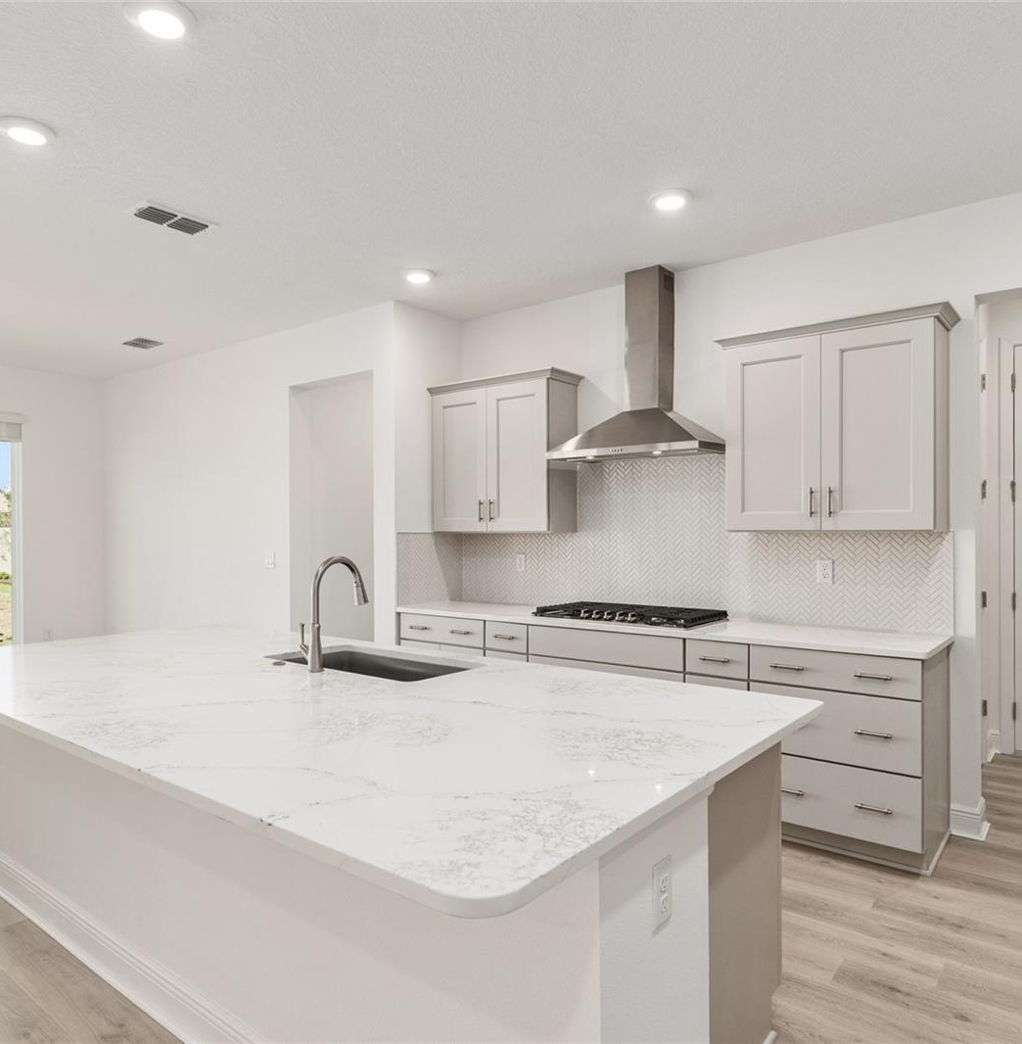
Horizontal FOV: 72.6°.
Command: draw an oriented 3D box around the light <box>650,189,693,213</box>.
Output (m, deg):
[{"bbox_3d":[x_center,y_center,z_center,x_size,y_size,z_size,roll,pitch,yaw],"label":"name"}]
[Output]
[{"bbox_3d":[0.725,-1.443,3.154,0.190,0.025,0.190,0,-1,0],"label":"light"}]

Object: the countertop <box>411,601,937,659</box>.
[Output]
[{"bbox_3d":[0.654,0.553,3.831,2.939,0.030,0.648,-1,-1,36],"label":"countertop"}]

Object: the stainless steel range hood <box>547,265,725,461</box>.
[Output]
[{"bbox_3d":[0.705,-0.901,3.915,0.904,1.085,0.486,-1,-1,36],"label":"stainless steel range hood"}]

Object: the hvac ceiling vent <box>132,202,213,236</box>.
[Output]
[{"bbox_3d":[-1.616,-1.438,3.339,0.210,0.020,0.340,-1,-1,36],"label":"hvac ceiling vent"}]

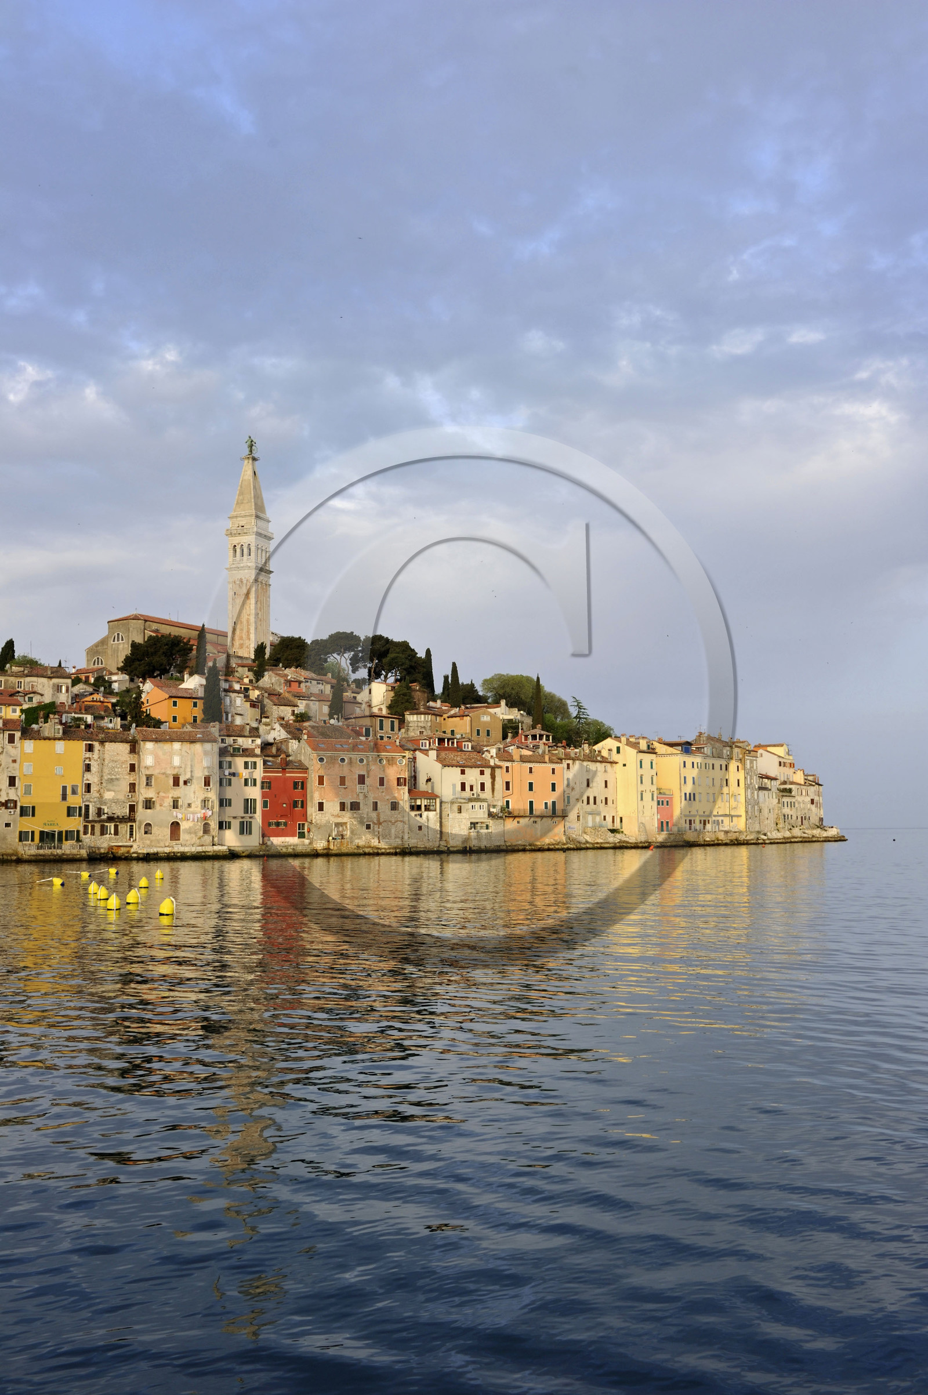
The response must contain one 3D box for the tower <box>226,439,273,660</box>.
[{"bbox_3d":[-54.200,-37.162,313.941,8.600,58.540,8.600,-3,-7,22],"label":"tower"}]

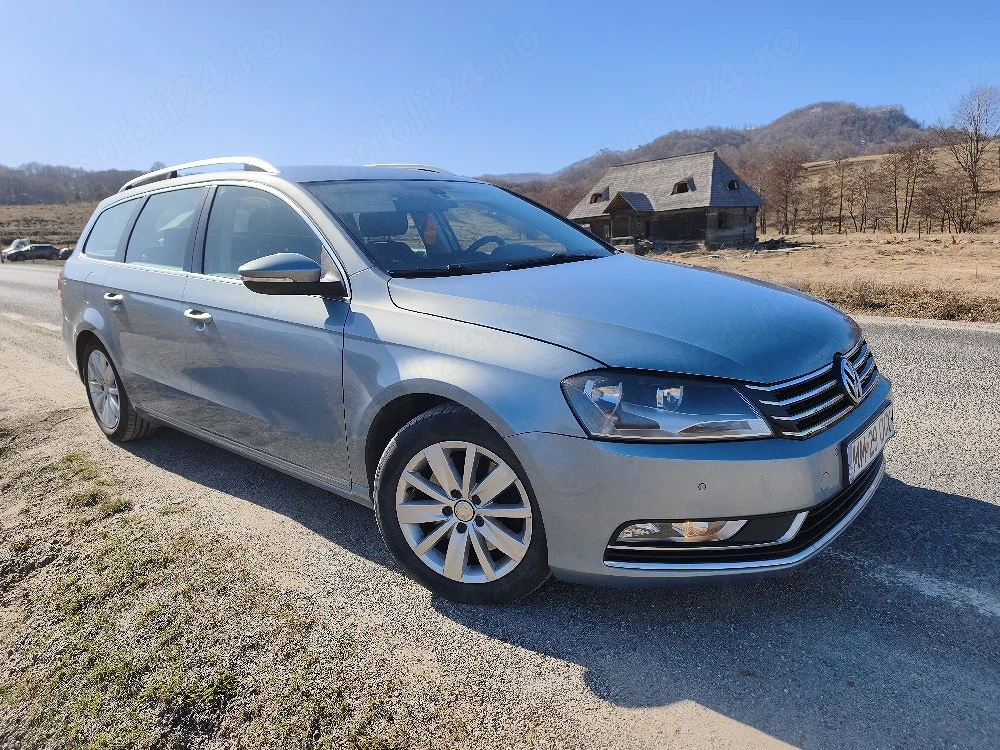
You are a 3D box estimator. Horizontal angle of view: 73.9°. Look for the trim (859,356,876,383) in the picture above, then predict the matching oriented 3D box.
[{"bbox_3d":[1.194,-0.013,2.220,0.080,0.035,0.340,6,16,33],"label":"trim"}]

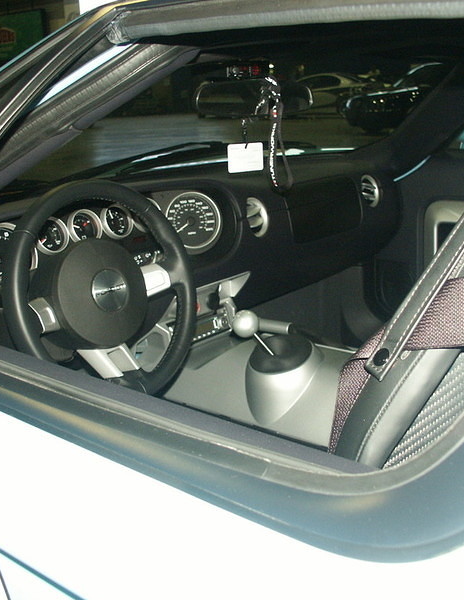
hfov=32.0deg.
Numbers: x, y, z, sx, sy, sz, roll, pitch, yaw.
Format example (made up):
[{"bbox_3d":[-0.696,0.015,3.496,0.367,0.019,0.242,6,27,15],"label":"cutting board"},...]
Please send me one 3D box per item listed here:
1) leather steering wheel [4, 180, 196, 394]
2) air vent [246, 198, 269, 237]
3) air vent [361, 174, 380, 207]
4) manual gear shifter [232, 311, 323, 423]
[{"bbox_3d":[-0.207,-0.007,1.307,0.370,0.370,0.085,-16,4,-41],"label":"leather steering wheel"},{"bbox_3d":[0.046,-0.174,1.696,0.080,0.080,0.035,-17,10,-43],"label":"air vent"},{"bbox_3d":[0.325,-0.260,1.936,0.080,0.080,0.035,-17,10,-43],"label":"air vent"},{"bbox_3d":[0.081,0.116,1.544,0.135,0.195,0.160,-15,18,-39],"label":"manual gear shifter"}]

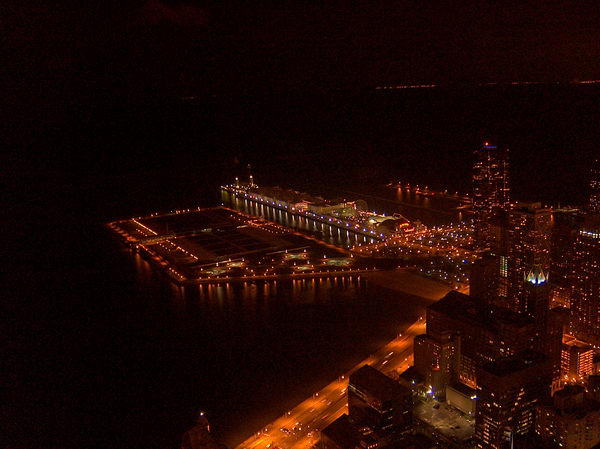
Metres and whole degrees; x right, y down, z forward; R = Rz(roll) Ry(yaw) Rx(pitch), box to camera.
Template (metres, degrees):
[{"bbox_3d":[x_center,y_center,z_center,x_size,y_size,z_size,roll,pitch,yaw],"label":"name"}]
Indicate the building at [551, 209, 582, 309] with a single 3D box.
[{"bbox_3d":[373.340,41.240,904.490,37.000,127.000,34.000,-9,14,-28],"label":"building"}]

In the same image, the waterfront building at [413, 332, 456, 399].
[{"bbox_3d":[142.180,141.930,668.510,34.000,50.000,35.000,-11,15,-35],"label":"waterfront building"}]

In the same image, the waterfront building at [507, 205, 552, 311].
[{"bbox_3d":[282.270,52.410,797.990,33.000,158.000,37.000,-9,14,-28],"label":"waterfront building"}]

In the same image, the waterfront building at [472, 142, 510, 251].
[{"bbox_3d":[338.390,-42.490,1140.730,62.000,197.000,62.000,1,13,16],"label":"waterfront building"}]

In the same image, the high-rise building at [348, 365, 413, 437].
[{"bbox_3d":[71.810,166.890,583.980,33.000,43.000,59.000,-9,14,-27],"label":"high-rise building"}]

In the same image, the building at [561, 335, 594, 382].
[{"bbox_3d":[282.490,141.040,656.440,26.000,44.000,19.000,-9,14,-28],"label":"building"}]

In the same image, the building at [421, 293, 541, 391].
[{"bbox_3d":[198.150,126.700,703.580,62.000,60.000,132.000,-9,14,-28],"label":"building"}]

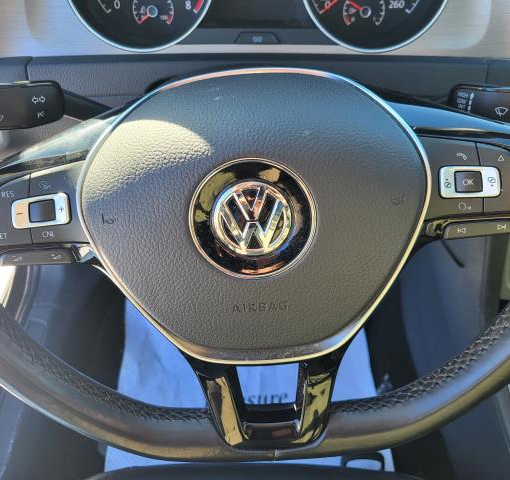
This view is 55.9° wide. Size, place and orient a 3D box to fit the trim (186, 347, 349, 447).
[{"bbox_3d":[0.009,0.096,0.301,0.096,0.062,0.032,-4,23,3],"label":"trim"}]

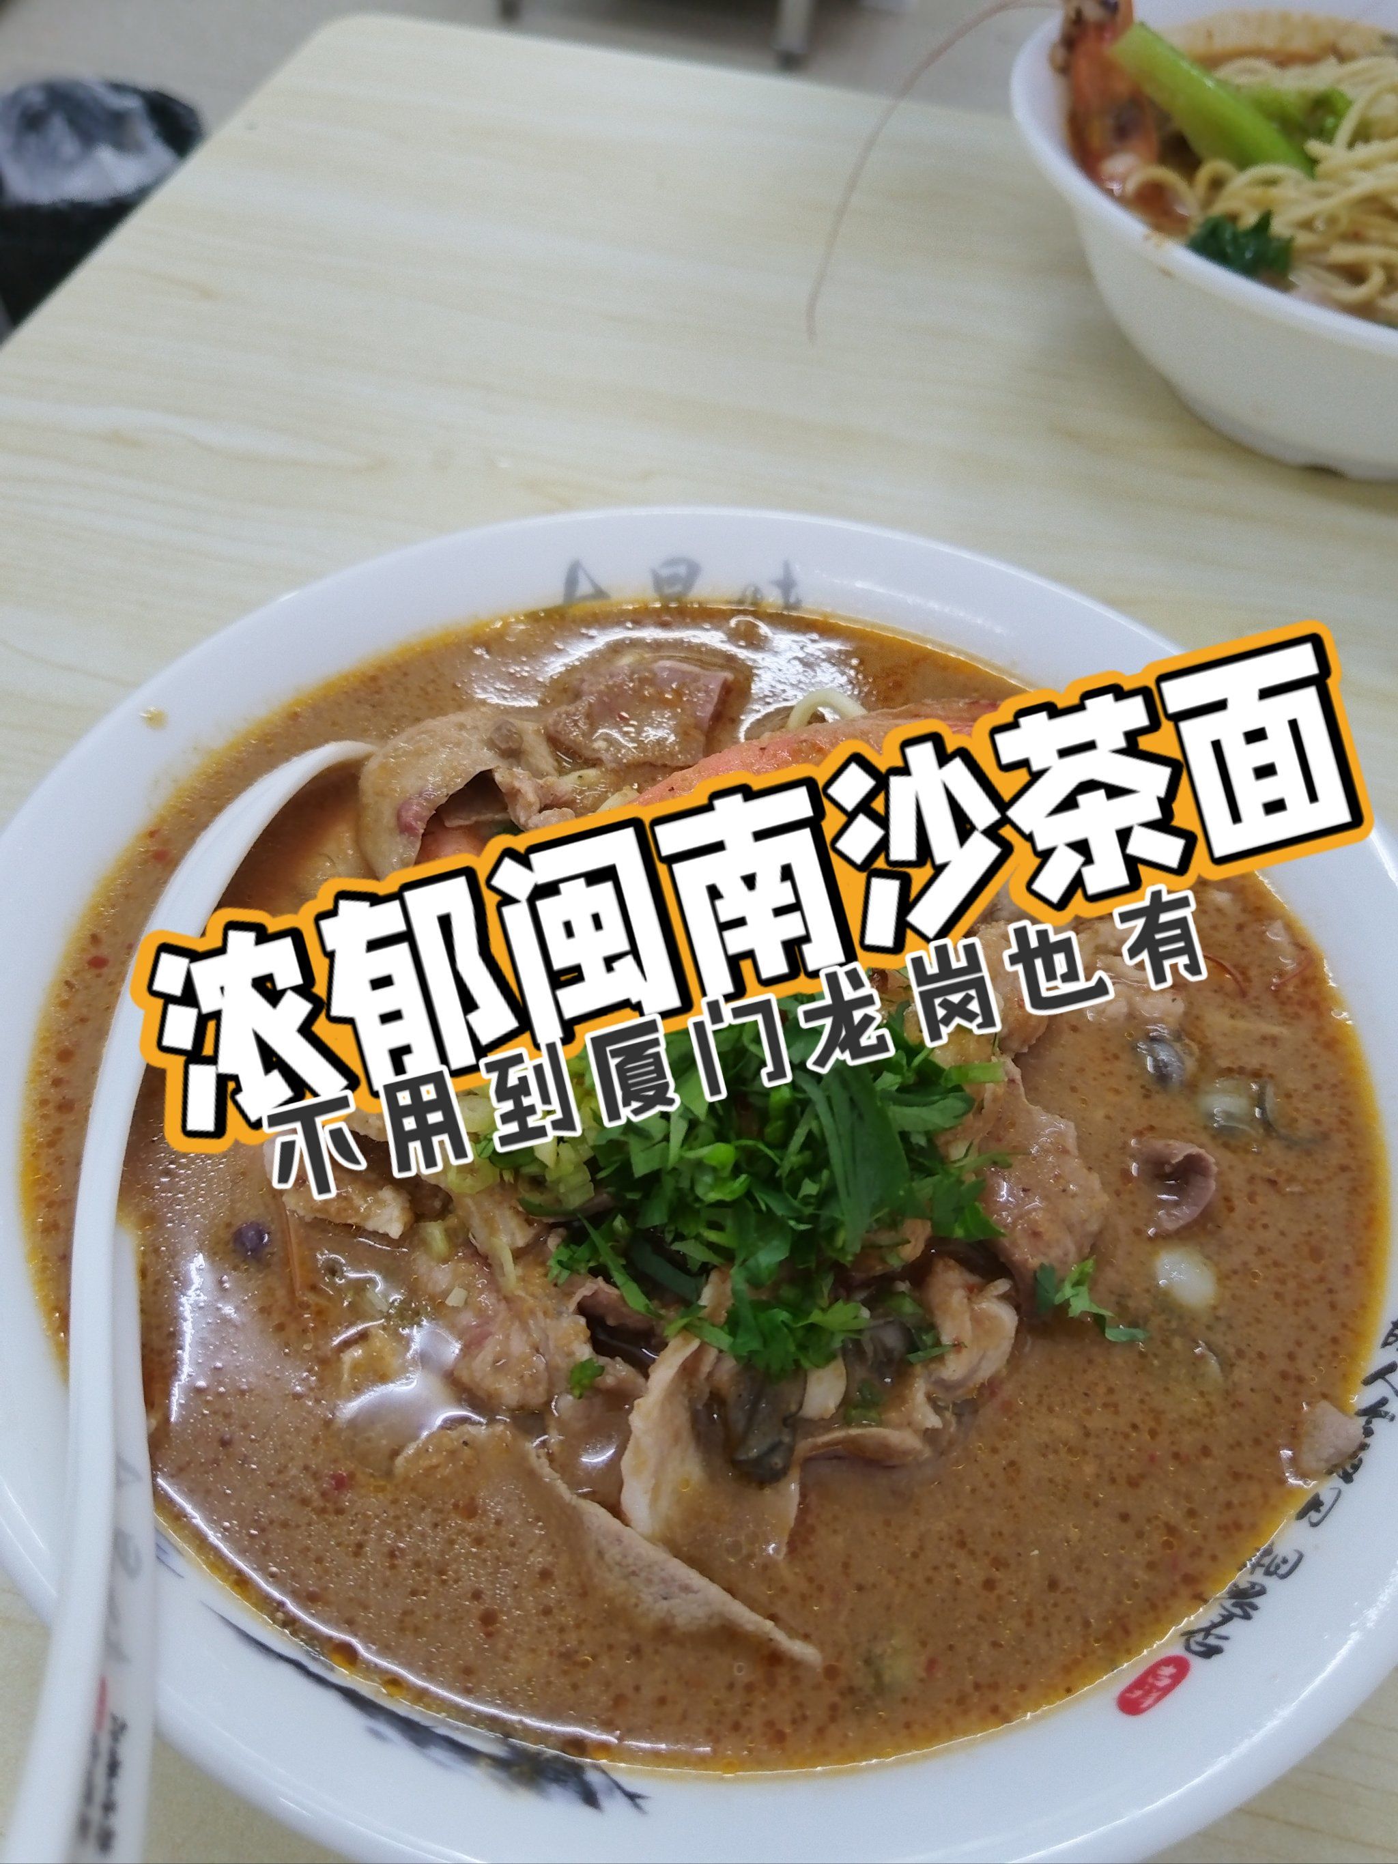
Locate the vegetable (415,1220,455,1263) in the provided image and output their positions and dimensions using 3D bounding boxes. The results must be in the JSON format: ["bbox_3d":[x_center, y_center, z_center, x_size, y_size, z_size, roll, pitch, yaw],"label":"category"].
[{"bbox_3d":[-0.035,0.042,0.189,0.006,0.004,0.006,5,52,0],"label":"vegetable"}]

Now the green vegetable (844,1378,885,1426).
[{"bbox_3d":[0.021,0.060,0.178,0.005,0.004,0.006,5,52,0],"label":"green vegetable"}]

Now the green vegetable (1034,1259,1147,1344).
[{"bbox_3d":[0.054,0.051,0.193,0.015,0.005,0.010,5,52,0],"label":"green vegetable"}]

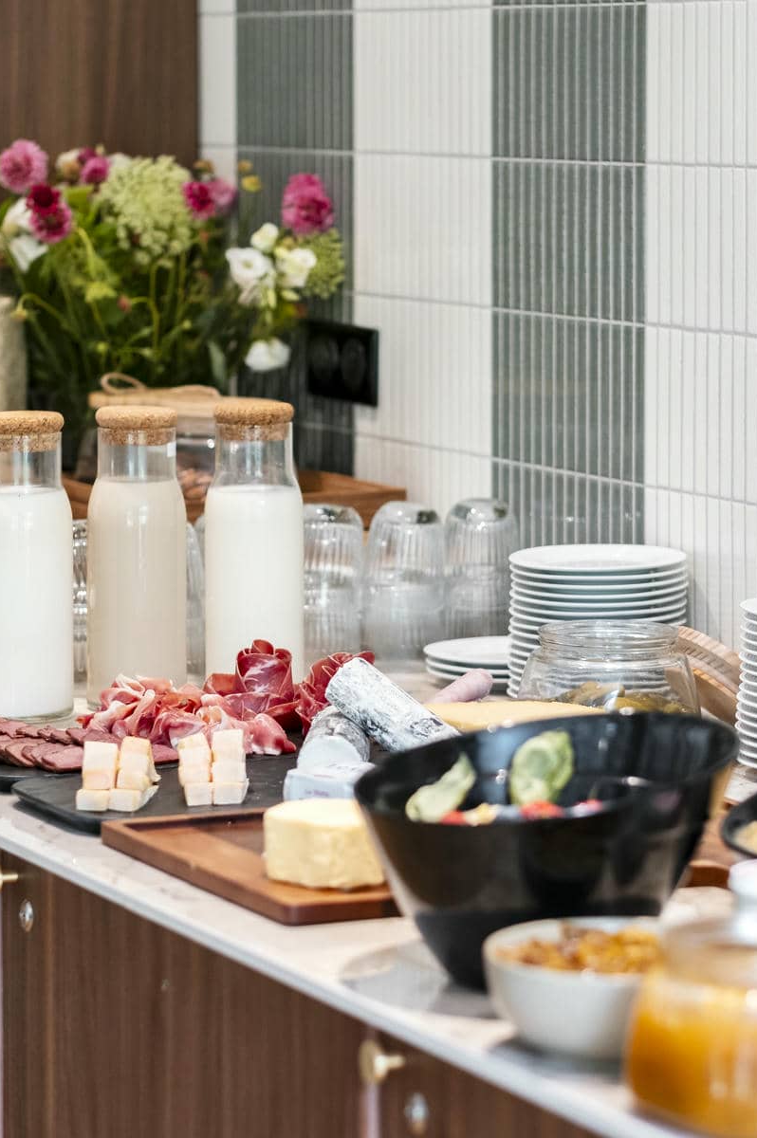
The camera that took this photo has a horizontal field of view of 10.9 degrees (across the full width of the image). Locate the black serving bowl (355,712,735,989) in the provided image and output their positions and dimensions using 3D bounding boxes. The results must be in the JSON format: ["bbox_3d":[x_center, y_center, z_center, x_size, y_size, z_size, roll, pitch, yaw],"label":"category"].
[{"bbox_3d":[0.101,0.173,2.407,0.230,0.149,0.230,0,7,0],"label":"black serving bowl"}]

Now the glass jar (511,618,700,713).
[{"bbox_3d":[0.186,0.098,3.211,0.150,0.098,0.150,0,7,0],"label":"glass jar"}]

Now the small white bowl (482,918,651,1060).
[{"bbox_3d":[0.134,0.250,2.356,0.141,0.060,0.141,0,7,0],"label":"small white bowl"}]

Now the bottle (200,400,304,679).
[{"bbox_3d":[-0.107,-0.016,3.482,0.086,0.255,0.086,0,7,0],"label":"bottle"}]

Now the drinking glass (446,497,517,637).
[{"bbox_3d":[0.102,0.004,3.920,0.072,0.146,0.072,0,7,0],"label":"drinking glass"}]

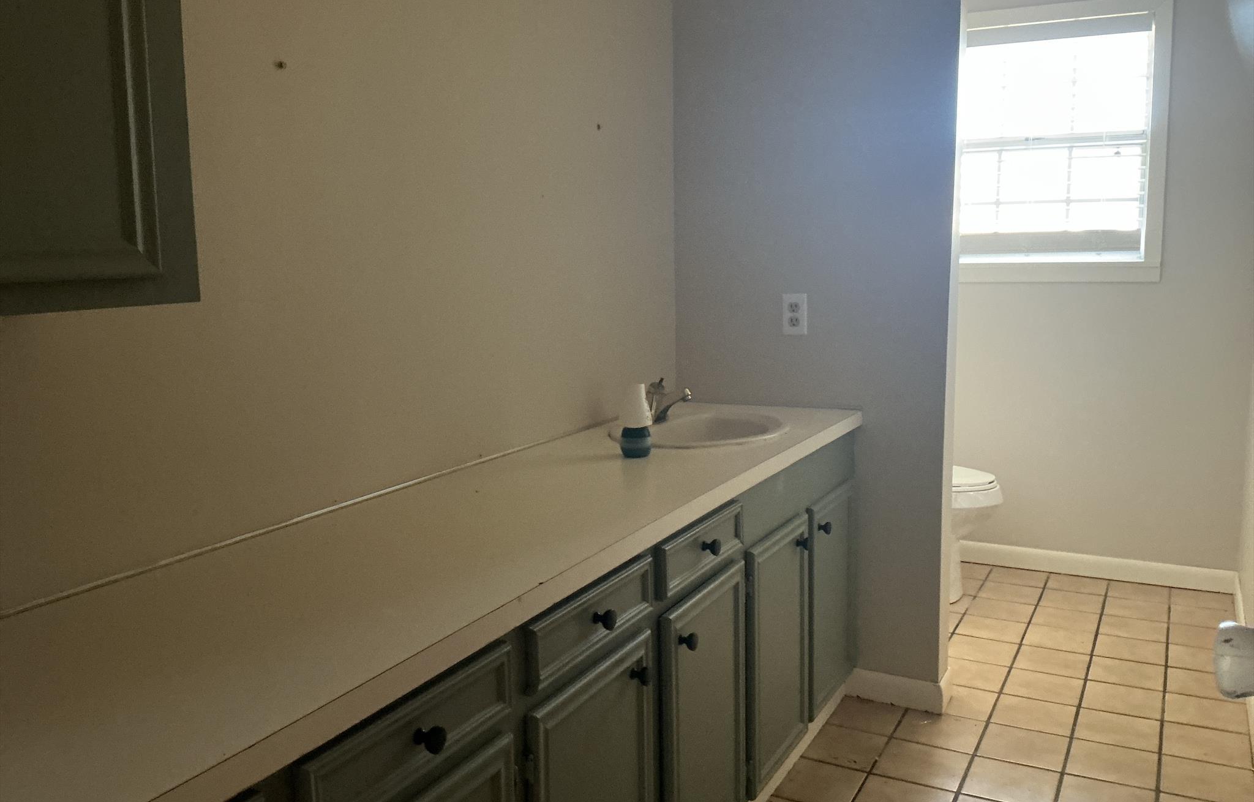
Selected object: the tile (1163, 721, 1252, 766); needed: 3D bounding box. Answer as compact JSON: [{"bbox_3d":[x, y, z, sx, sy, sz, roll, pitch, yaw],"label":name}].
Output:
[{"bbox_3d":[1.483,0.887,2.593,0.194,0.010,0.195,3,10,29],"label":"tile"}]

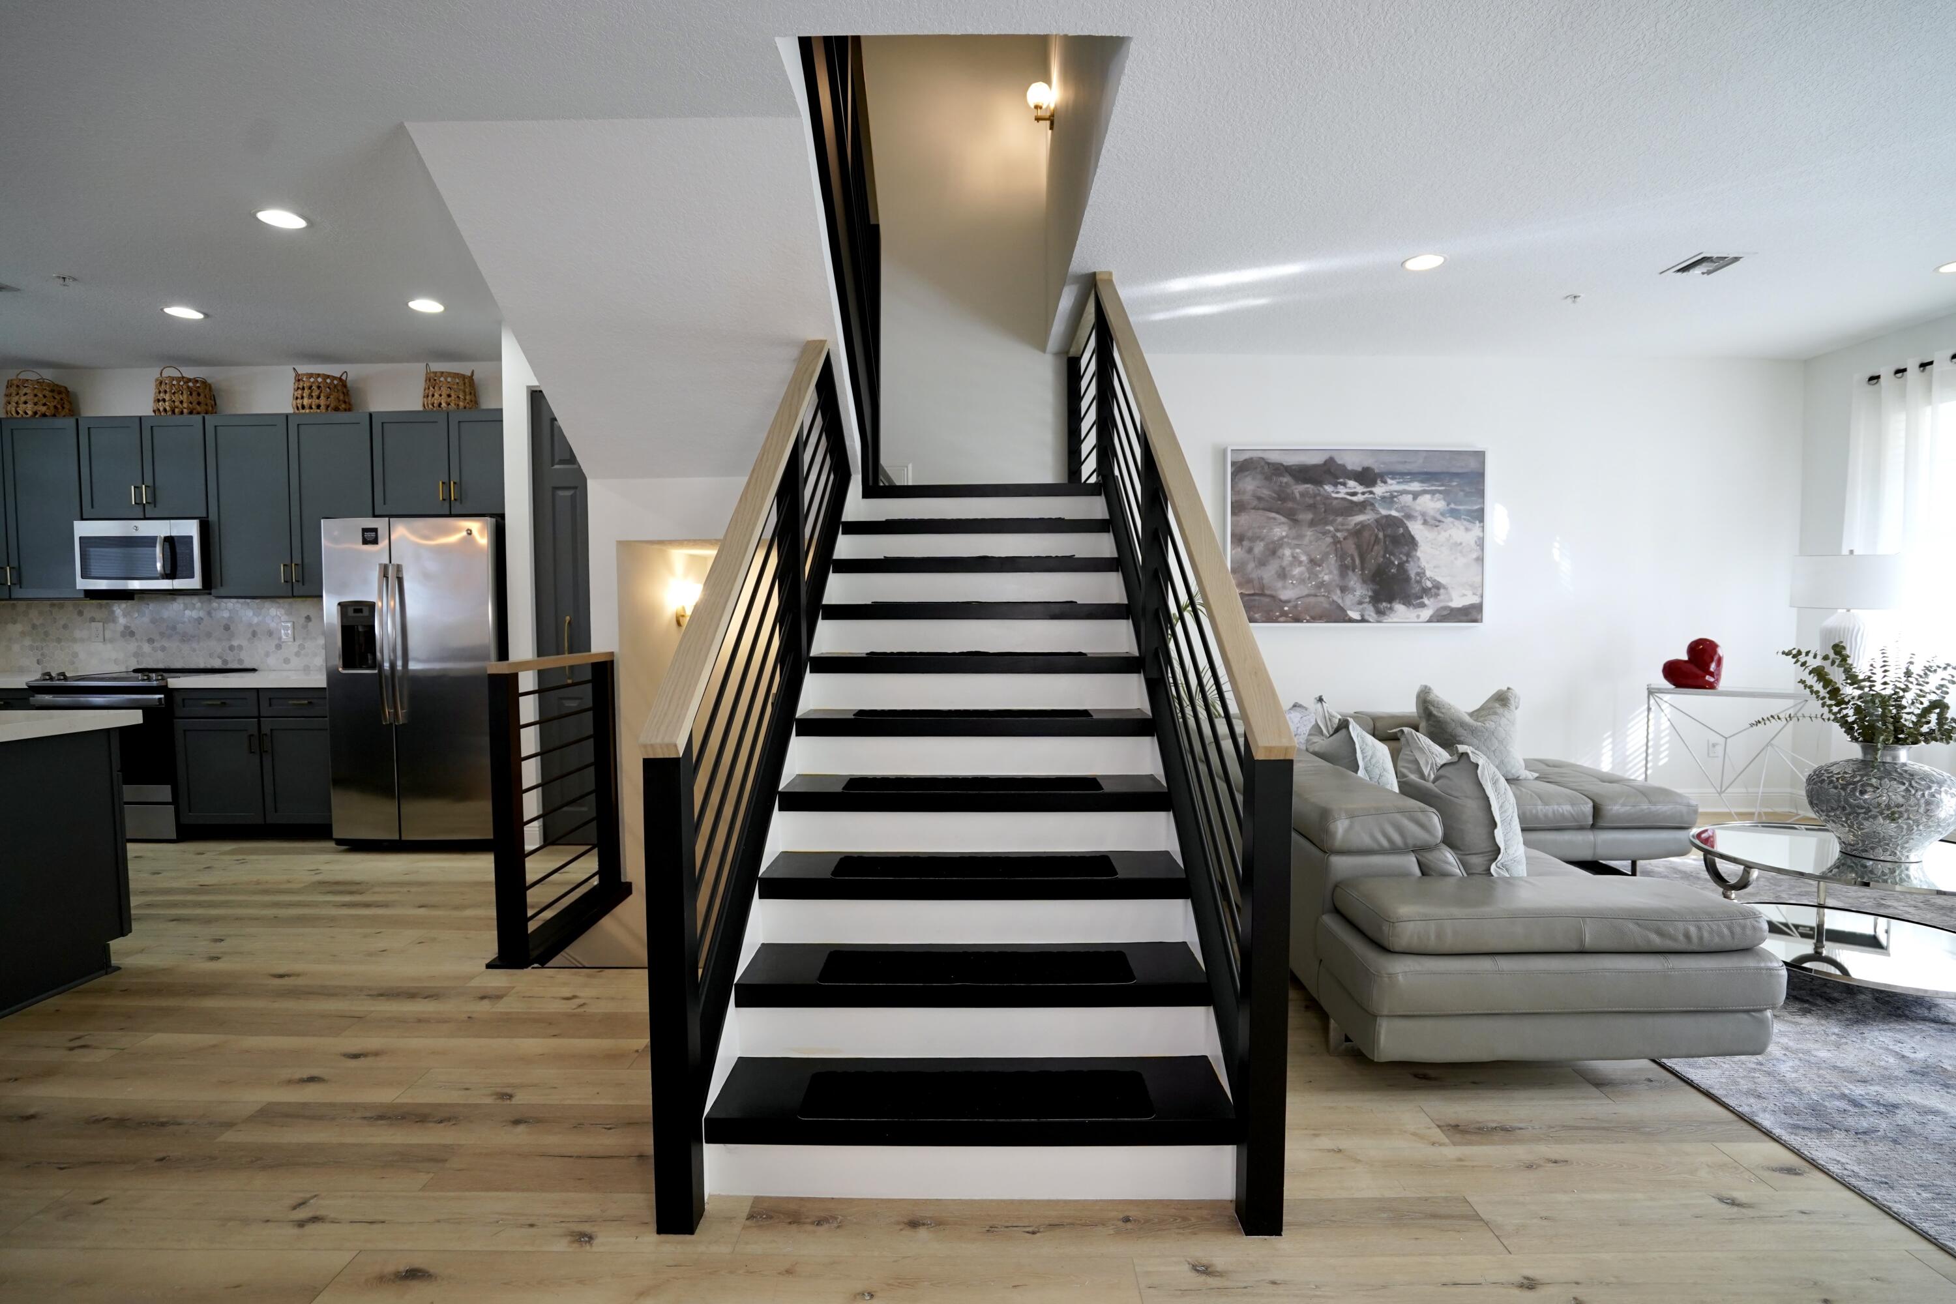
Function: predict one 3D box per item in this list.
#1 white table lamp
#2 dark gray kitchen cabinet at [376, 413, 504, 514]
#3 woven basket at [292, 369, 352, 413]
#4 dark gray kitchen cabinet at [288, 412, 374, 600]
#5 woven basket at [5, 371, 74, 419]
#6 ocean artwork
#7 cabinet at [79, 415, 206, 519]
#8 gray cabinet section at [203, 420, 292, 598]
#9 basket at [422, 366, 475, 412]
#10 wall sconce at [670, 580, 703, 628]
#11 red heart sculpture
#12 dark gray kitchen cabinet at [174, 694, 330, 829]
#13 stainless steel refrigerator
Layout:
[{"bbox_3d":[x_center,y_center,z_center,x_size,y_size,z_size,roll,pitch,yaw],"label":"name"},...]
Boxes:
[{"bbox_3d":[4.728,-0.155,4.751,0.440,0.788,0.440,0,3,0],"label":"white table lamp"},{"bbox_3d":[-3.126,-1.121,5.302,0.880,0.610,0.340,0,3,0],"label":"dark gray kitchen cabinet"},{"bbox_3d":[-3.978,-1.563,5.267,0.290,0.297,0.290,0,3,0],"label":"woven basket"},{"bbox_3d":[-3.690,-0.850,5.125,0.485,1.060,0.330,0,3,1],"label":"dark gray kitchen cabinet"},{"bbox_3d":[-5.505,-1.511,5.100,0.310,0.285,0.290,0,3,1],"label":"woven basket"},{"bbox_3d":[2.232,-0.687,5.140,1.525,1.040,0.045,0,3,1],"label":"ocean artwork"},{"bbox_3d":[-4.767,-1.064,5.125,0.735,0.600,0.330,0,3,1],"label":"cabinet"},{"bbox_3d":[-4.245,-0.854,5.238,0.485,1.061,0.330,0,2,1],"label":"gray cabinet section"},{"bbox_3d":[-3.209,-1.582,5.262,0.286,0.311,0.286,0,3,0],"label":"basket"},{"bbox_3d":[-1.600,-0.266,4.802,0.160,0.265,0.130,0,3,0],"label":"wall sconce"},{"bbox_3d":[4.205,0.068,5.117,0.290,0.295,0.160,1,3,27],"label":"red heart sculpture"},{"bbox_3d":[-3.862,0.577,4.984,0.910,0.790,0.610,0,3,1],"label":"dark gray kitchen cabinet"},{"bbox_3d":[-2.988,0.160,4.970,0.905,1.750,0.780,0,3,1],"label":"stainless steel refrigerator"}]

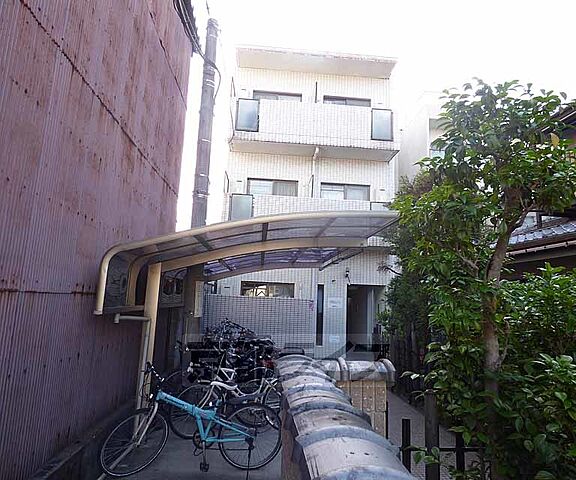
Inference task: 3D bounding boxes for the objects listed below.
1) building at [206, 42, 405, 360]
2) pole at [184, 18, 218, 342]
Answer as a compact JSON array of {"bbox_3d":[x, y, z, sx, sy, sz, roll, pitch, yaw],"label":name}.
[{"bbox_3d":[0.384,-0.501,13.494,5.220,9.020,8.000,3,-11,-4],"label":"building"},{"bbox_3d":[-1.655,-1.037,6.699,0.300,7.430,0.300,3,-11,-4],"label":"pole"}]

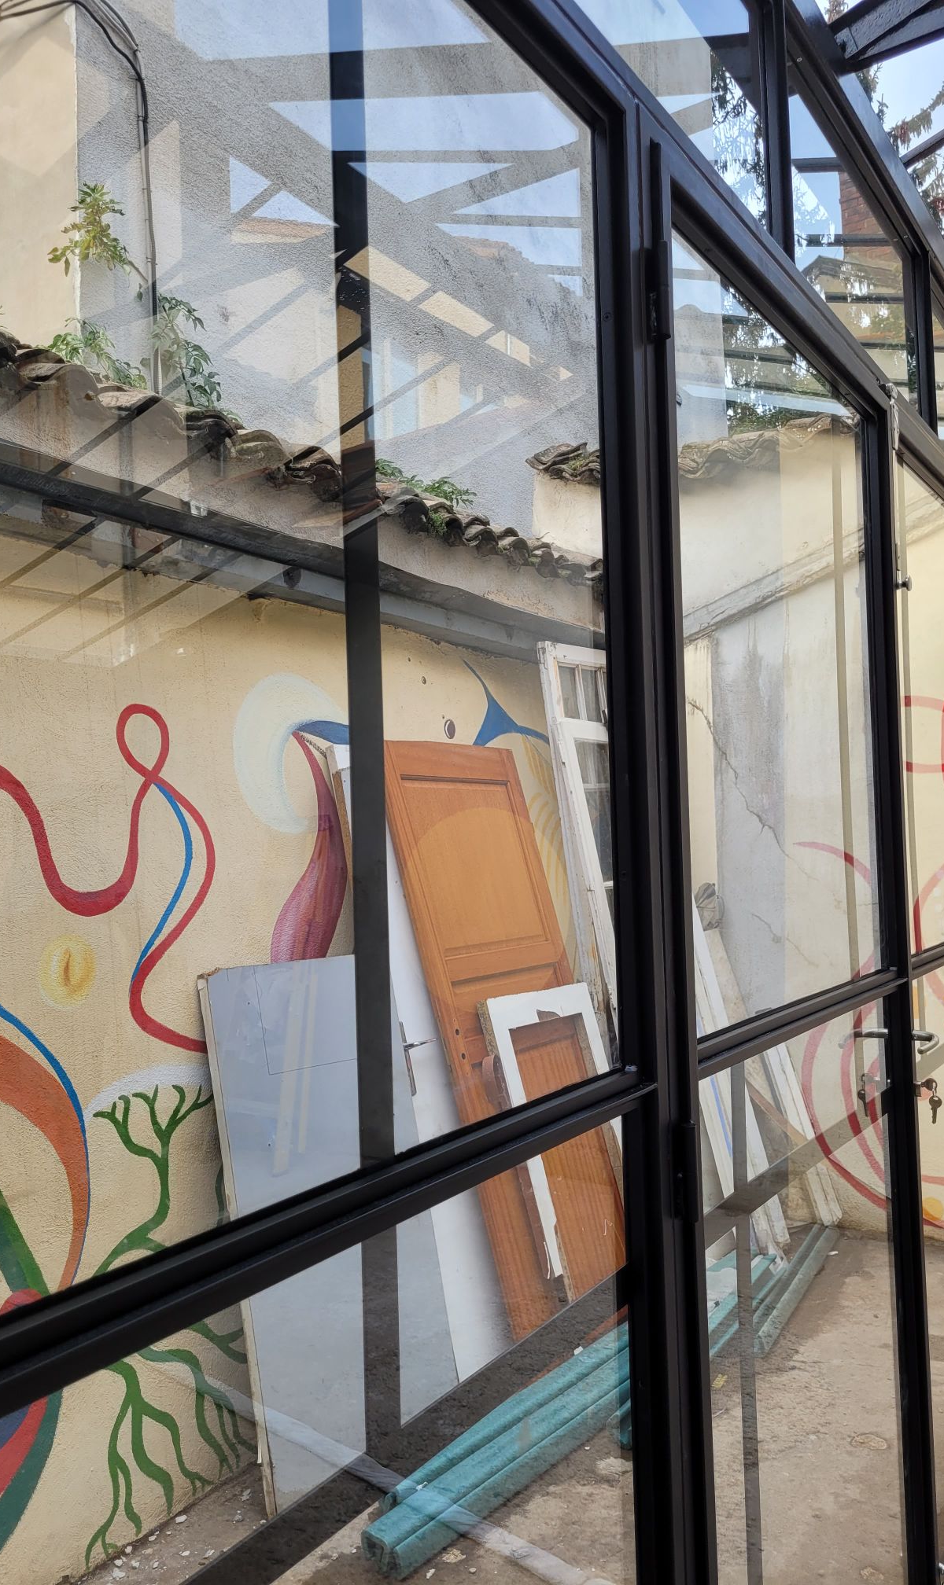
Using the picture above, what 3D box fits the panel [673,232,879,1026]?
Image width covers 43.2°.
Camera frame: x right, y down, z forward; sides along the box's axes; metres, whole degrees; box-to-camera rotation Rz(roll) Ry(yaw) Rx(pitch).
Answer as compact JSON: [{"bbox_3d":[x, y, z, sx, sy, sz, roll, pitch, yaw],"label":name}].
[{"bbox_3d":[0.474,-0.190,1.752,0.025,0.981,0.885,-3,-3,33],"label":"panel"}]

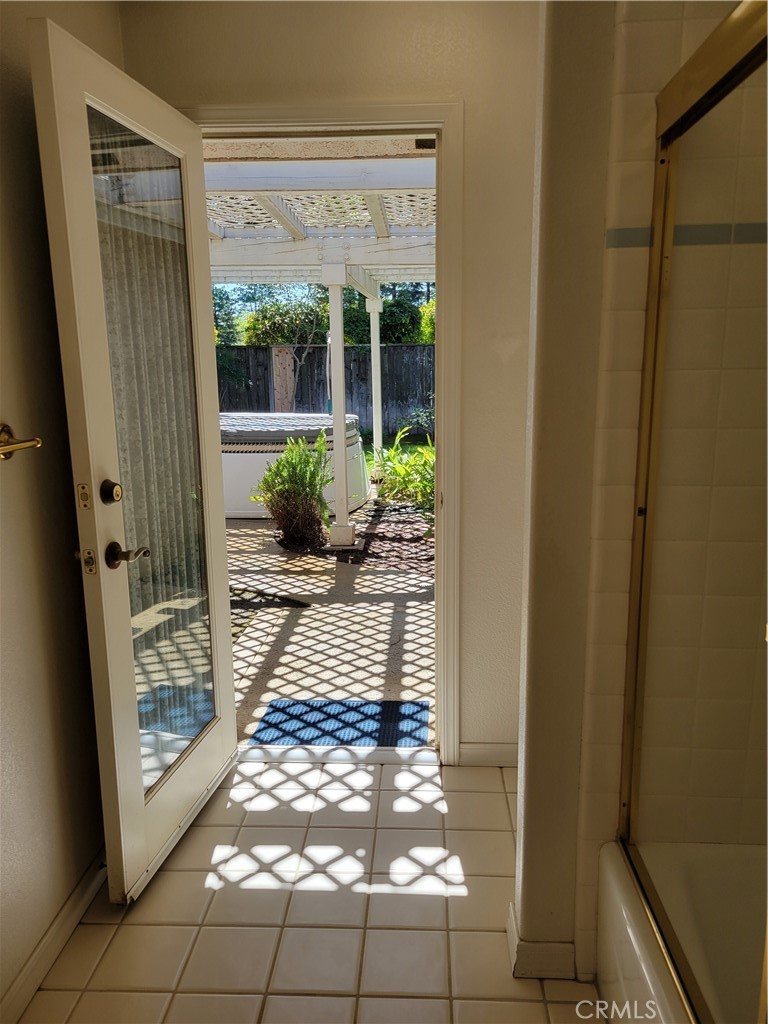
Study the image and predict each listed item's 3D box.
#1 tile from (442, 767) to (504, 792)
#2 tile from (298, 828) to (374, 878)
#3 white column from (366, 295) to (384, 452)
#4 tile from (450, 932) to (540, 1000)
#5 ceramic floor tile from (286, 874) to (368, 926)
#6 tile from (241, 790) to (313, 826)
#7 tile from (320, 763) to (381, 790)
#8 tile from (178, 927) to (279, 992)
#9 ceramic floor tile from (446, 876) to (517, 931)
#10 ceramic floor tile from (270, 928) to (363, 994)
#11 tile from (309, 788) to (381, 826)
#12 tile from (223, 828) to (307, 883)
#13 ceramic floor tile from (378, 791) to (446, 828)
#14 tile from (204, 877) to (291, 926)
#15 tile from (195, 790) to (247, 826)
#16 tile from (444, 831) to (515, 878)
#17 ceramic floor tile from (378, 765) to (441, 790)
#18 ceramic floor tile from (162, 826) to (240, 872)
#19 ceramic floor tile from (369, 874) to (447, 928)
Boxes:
[{"bbox_3d":[0.293,0.882,2.527,0.198,0.010,0.155,0,12,3],"label":"tile"},{"bbox_3d":[-0.131,0.965,2.187,0.199,0.010,0.199,0,11,3],"label":"tile"},{"bbox_3d":[-0.080,-1.377,8.809,0.180,2.051,0.180,-1,12,3],"label":"white column"},{"bbox_3d":[0.255,1.051,1.780,0.197,0.010,0.197,-1,12,3],"label":"tile"},{"bbox_3d":[-0.142,1.013,2.002,0.197,0.010,0.197,-1,12,3],"label":"ceramic floor tile"},{"bbox_3d":[-0.322,0.928,2.401,0.199,0.010,0.199,0,11,3],"label":"tile"},{"bbox_3d":[-0.112,0.895,2.581,0.197,0.010,0.151,-1,12,3],"label":"tile"},{"bbox_3d":[-0.354,1.042,1.791,0.199,0.010,0.199,0,11,3],"label":"tile"},{"bbox_3d":[0.264,0.999,1.955,0.198,0.010,0.198,0,12,3],"label":"ceramic floor tile"},{"bbox_3d":[-0.152,1.041,1.781,0.199,0.010,0.199,0,11,3],"label":"ceramic floor tile"},{"bbox_3d":[-0.119,0.919,2.372,0.198,0.010,0.198,0,12,3],"label":"tile"},{"bbox_3d":[-0.331,0.960,2.185,0.198,0.010,0.198,0,12,3],"label":"tile"},{"bbox_3d":[0.082,0.925,2.380,0.199,0.010,0.199,0,11,3],"label":"ceramic floor tile"},{"bbox_3d":[-0.347,1.015,2.014,0.197,0.010,0.197,-1,12,3],"label":"tile"},{"bbox_3d":[-0.523,0.920,2.393,0.198,0.010,0.198,0,12,3],"label":"tile"},{"bbox_3d":[0.274,0.959,2.153,0.198,0.010,0.198,0,12,3],"label":"tile"},{"bbox_3d":[0.092,0.893,2.570,0.197,0.010,0.151,-1,12,3],"label":"ceramic floor tile"},{"bbox_3d":[-0.535,0.967,2.209,0.199,0.010,0.199,0,11,3],"label":"ceramic floor tile"},{"bbox_3d":[0.062,1.012,1.991,0.197,0.010,0.197,-1,12,3],"label":"ceramic floor tile"}]

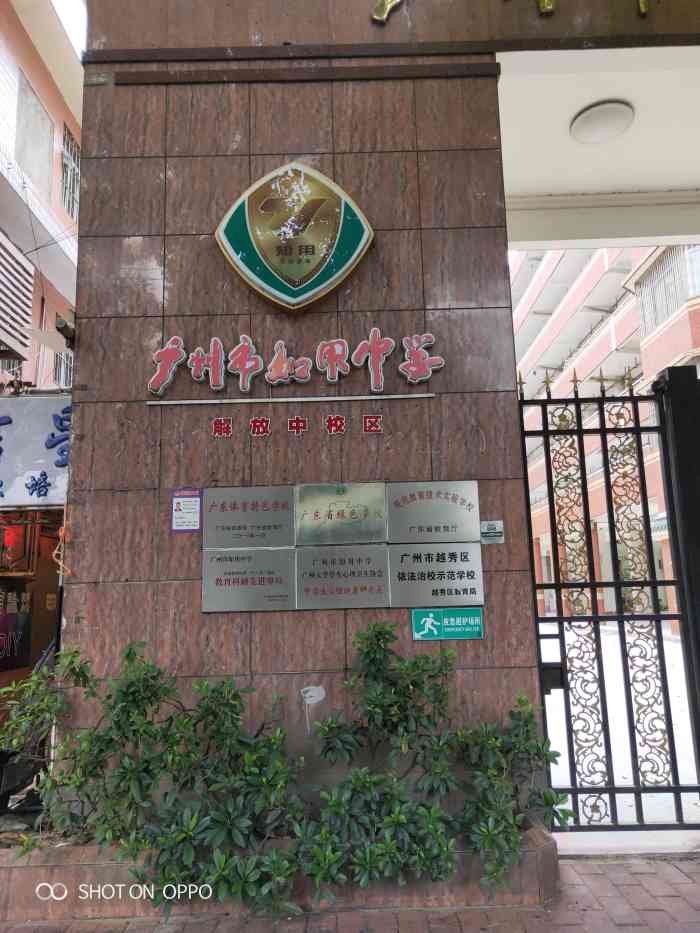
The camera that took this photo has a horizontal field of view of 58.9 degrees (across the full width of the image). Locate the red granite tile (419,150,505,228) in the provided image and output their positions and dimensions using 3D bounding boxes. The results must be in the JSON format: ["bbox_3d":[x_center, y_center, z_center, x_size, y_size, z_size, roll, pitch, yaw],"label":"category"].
[{"bbox_3d":[0.766,-1.901,4.268,0.580,0.576,0.030,-1,-8,0],"label":"red granite tile"}]

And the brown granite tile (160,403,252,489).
[{"bbox_3d":[-0.957,-0.153,4.133,0.600,0.596,0.020,-2,-8,0],"label":"brown granite tile"}]

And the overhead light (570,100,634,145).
[{"bbox_3d":[2.062,-2.775,5.062,0.499,0.100,0.499,-1,-8,0],"label":"overhead light"}]

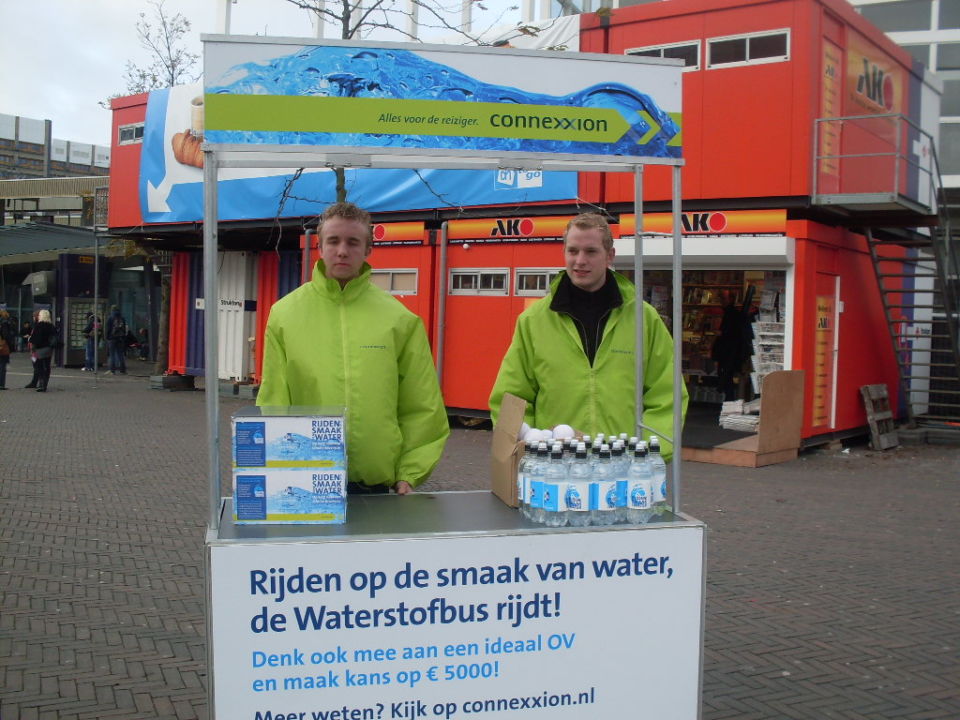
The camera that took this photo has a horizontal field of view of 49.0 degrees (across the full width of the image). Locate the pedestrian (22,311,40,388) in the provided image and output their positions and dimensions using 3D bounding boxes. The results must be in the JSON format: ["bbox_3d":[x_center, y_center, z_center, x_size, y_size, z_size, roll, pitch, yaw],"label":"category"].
[{"bbox_3d":[-9.438,-0.222,22.300,0.450,1.660,0.500,3,2,17],"label":"pedestrian"}]

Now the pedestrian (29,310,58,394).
[{"bbox_3d":[-8.957,-0.195,21.600,0.430,1.690,0.520,3,2,30],"label":"pedestrian"}]

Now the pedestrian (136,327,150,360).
[{"bbox_3d":[-11.911,-0.584,37.300,0.700,1.220,0.500,1,2,-35],"label":"pedestrian"}]

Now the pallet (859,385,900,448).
[{"bbox_3d":[5.742,0.815,15.100,0.115,0.902,0.863,-14,-9,36],"label":"pallet"}]

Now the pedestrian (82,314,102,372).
[{"bbox_3d":[-10.935,-0.521,29.700,0.450,1.670,0.500,3,2,28],"label":"pedestrian"}]

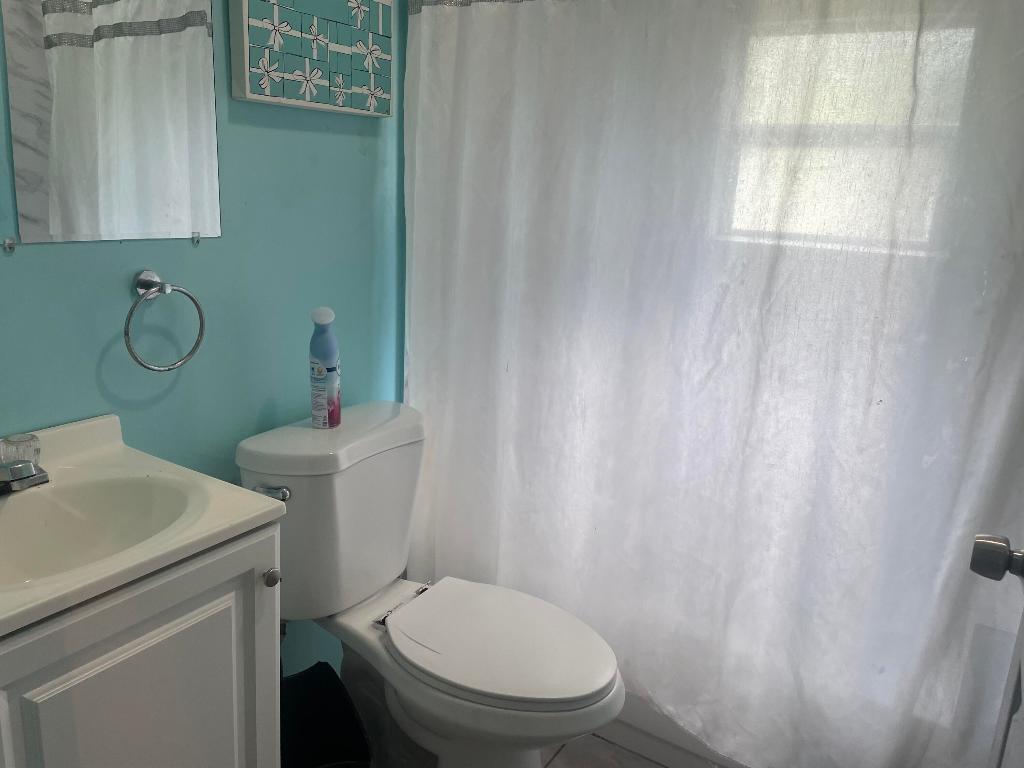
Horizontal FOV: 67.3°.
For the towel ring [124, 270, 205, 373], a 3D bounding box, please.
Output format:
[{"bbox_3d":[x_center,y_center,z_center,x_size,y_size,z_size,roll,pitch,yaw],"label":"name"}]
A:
[{"bbox_3d":[-0.580,-0.103,1.263,0.062,0.161,0.143,12,17,31],"label":"towel ring"}]

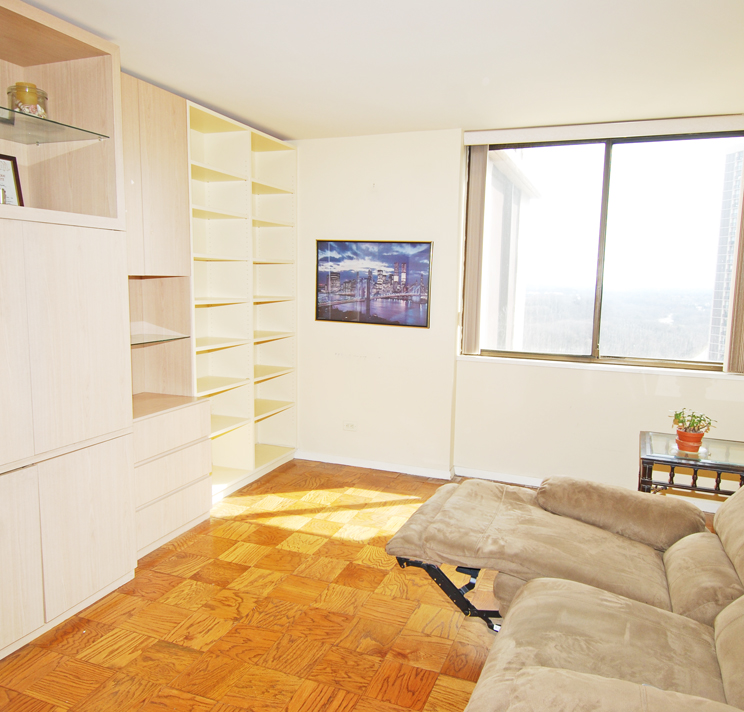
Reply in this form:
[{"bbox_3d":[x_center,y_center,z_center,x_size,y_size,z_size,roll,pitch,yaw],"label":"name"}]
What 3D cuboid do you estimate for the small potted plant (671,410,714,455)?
[{"bbox_3d":[1.699,0.388,2.973,0.200,0.215,0.190,4,7,21],"label":"small potted plant"}]

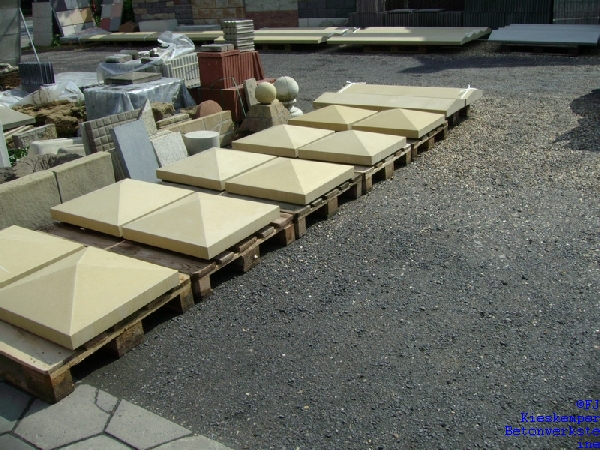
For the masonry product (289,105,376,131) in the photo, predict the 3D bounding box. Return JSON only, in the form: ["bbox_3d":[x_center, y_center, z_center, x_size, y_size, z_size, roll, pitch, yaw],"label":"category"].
[{"bbox_3d":[0.313,-1.020,5.548,0.607,0.159,0.607,11,26,31],"label":"masonry product"}]

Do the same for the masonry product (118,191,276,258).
[{"bbox_3d":[-0.533,-0.064,3.311,0.600,0.172,0.600,11,27,31],"label":"masonry product"}]

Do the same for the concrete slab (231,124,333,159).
[{"bbox_3d":[-0.130,-0.735,4.921,0.607,0.161,0.607,11,26,31],"label":"concrete slab"}]

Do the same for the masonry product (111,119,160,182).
[{"bbox_3d":[-1.138,-0.456,4.286,0.050,0.520,0.253,-5,18,36],"label":"masonry product"}]

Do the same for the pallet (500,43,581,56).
[{"bbox_3d":[4.038,-2.883,9.843,1.200,0.144,0.800,13,28,36],"label":"pallet"}]

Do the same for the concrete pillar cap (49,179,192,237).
[{"bbox_3d":[-1.076,-0.172,3.691,0.607,0.166,0.607,11,27,32],"label":"concrete pillar cap"}]

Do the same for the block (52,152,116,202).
[{"bbox_3d":[-1.351,-0.192,3.815,0.115,0.422,0.400,11,26,31],"label":"block"}]

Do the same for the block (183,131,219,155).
[{"bbox_3d":[-0.774,-0.597,4.905,0.296,0.268,0.296,-3,22,1],"label":"block"}]

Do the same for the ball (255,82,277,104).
[{"bbox_3d":[-0.336,-1.286,5.912,0.211,0.211,0.211,-3,22,1],"label":"ball"}]

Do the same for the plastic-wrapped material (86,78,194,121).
[{"bbox_3d":[-1.756,-1.321,6.615,0.640,0.417,0.828,11,26,31],"label":"plastic-wrapped material"}]

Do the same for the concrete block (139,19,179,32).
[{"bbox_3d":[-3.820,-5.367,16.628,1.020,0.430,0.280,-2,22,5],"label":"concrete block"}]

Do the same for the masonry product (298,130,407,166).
[{"bbox_3d":[0.404,-0.642,4.616,0.607,0.161,0.607,11,26,31],"label":"masonry product"}]

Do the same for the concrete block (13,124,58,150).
[{"bbox_3d":[-2.603,-0.877,5.967,0.098,0.145,0.470,7,25,25],"label":"concrete block"}]

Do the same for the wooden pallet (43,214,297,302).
[{"bbox_3d":[-0.779,0.059,3.474,1.200,0.146,0.800,11,26,31],"label":"wooden pallet"}]

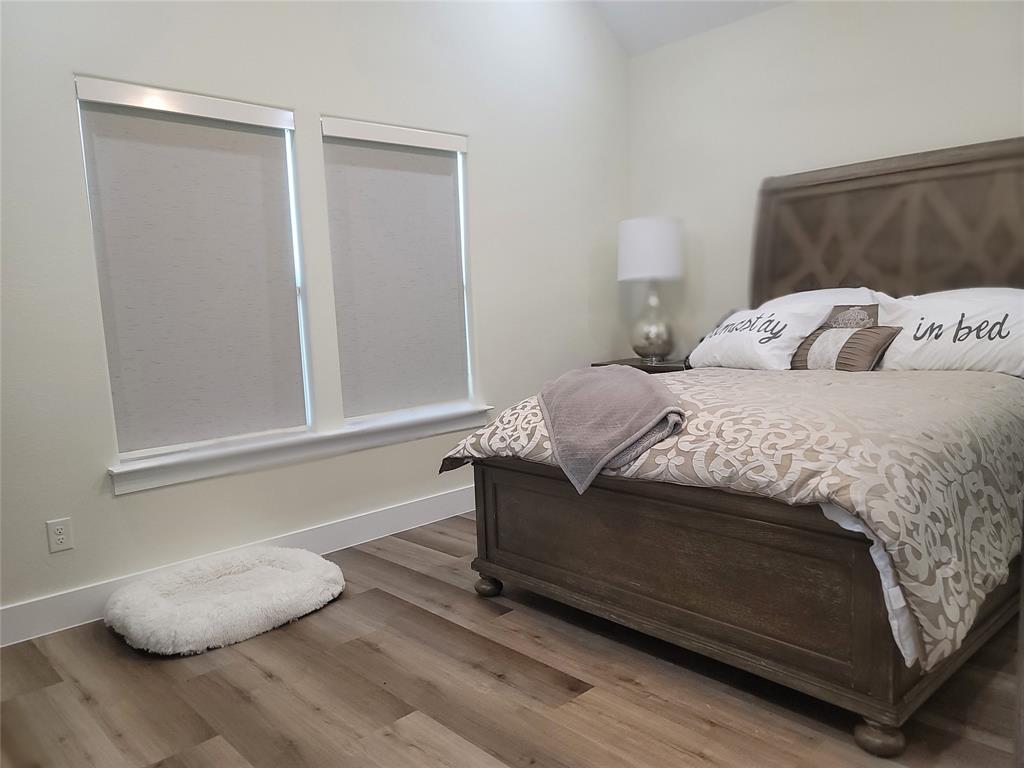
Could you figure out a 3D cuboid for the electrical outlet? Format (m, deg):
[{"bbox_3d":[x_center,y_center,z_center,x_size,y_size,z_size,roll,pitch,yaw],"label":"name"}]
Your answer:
[{"bbox_3d":[-1.721,0.577,2.821,0.079,0.122,0.008,-8,8,-43],"label":"electrical outlet"}]

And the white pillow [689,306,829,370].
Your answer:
[{"bbox_3d":[1.358,-0.262,3.906,0.700,0.440,0.190,4,-33,47],"label":"white pillow"}]

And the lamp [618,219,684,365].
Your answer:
[{"bbox_3d":[0.901,-0.596,4.743,0.414,0.920,0.414,-2,6,0],"label":"lamp"}]

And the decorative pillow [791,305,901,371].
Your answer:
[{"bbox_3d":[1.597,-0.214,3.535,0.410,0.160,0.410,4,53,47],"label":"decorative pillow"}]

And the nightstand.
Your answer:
[{"bbox_3d":[0.971,0.241,4.729,0.480,0.748,0.750,-8,8,-43],"label":"nightstand"}]

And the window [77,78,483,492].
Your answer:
[{"bbox_3d":[-0.911,-0.462,3.541,1.980,1.613,0.120,-8,8,-43],"label":"window"}]

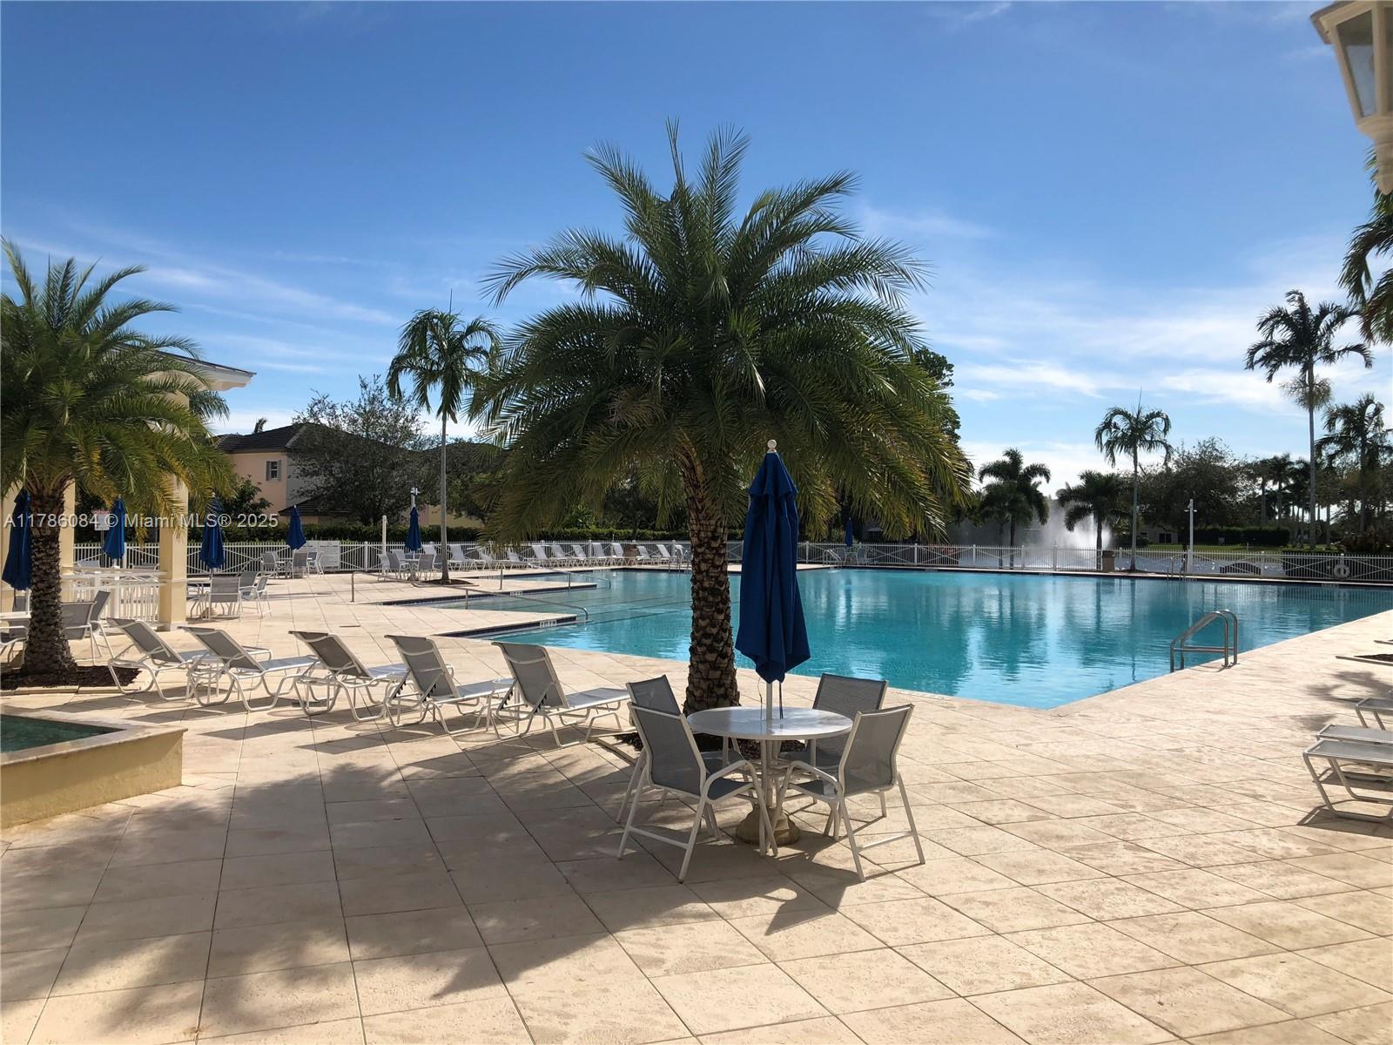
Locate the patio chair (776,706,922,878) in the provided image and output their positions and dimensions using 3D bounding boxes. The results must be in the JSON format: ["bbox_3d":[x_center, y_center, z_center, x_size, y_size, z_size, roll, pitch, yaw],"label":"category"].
[{"bbox_3d":[0.914,1.569,6.866,0.590,0.930,0.770,1,-1,-41],"label":"patio chair"}]

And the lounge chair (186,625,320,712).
[{"bbox_3d":[-4.479,1.455,11.795,0.660,0.850,1.780,1,0,28],"label":"lounge chair"}]

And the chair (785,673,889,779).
[{"bbox_3d":[0.832,1.521,7.482,0.580,0.900,0.745,1,0,38],"label":"chair"}]

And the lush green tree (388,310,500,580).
[{"bbox_3d":[-9.369,-2.814,42.029,4.200,10.100,4.200,1,-1,0],"label":"lush green tree"}]

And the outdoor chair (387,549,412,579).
[{"bbox_3d":[-9.880,1.462,37.200,0.740,0.890,0.580,1,0,-30],"label":"outdoor chair"}]

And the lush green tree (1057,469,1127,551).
[{"bbox_3d":[20.400,-0.100,58.000,3.800,5.100,3.800,1,0,0],"label":"lush green tree"}]

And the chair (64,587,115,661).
[{"bbox_3d":[-8.956,1.516,16.393,0.770,0.930,0.590,1,-1,-23],"label":"chair"}]

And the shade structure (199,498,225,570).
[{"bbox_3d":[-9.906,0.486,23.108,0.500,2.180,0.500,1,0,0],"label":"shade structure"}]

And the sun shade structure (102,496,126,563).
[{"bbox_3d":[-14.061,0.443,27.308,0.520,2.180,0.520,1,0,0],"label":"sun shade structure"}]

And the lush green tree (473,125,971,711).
[{"bbox_3d":[0.220,-0.720,9.600,4.250,5.360,4.300,1,0,0],"label":"lush green tree"}]

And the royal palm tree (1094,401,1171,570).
[{"bbox_3d":[22.000,-1.741,56.522,3.850,8.500,3.850,1,0,0],"label":"royal palm tree"}]

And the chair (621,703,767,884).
[{"bbox_3d":[0.018,1.555,6.787,0.790,0.930,0.590,1,-1,-43],"label":"chair"}]

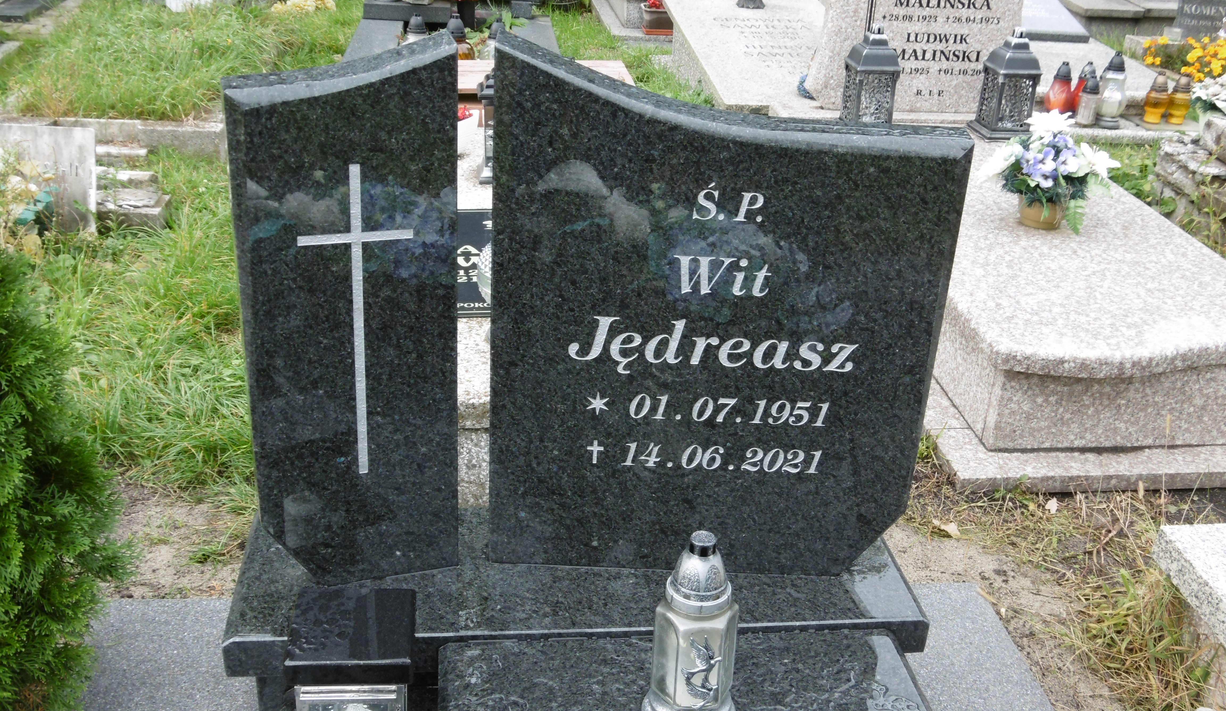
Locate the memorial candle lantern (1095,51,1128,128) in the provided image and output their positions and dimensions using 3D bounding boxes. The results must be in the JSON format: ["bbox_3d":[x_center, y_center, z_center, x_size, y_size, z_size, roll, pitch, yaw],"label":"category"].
[{"bbox_3d":[1.891,-1.006,5.053,0.115,0.276,0.115,0,27,-7],"label":"memorial candle lantern"}]

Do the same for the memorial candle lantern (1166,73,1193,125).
[{"bbox_3d":[2.274,-1.032,5.386,0.092,0.195,0.092,0,25,-7],"label":"memorial candle lantern"}]

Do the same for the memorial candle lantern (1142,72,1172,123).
[{"bbox_3d":[2.176,-1.037,5.381,0.092,0.198,0.092,0,25,-7],"label":"memorial candle lantern"}]

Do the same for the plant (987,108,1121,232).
[{"bbox_3d":[1.150,-0.481,3.510,0.330,0.290,0.280,0,25,-7],"label":"plant"}]

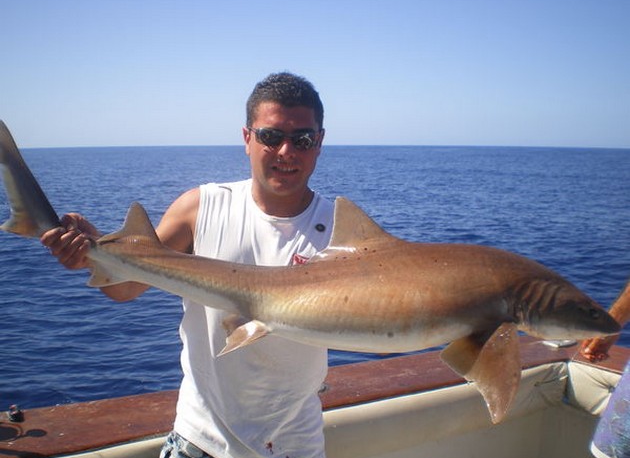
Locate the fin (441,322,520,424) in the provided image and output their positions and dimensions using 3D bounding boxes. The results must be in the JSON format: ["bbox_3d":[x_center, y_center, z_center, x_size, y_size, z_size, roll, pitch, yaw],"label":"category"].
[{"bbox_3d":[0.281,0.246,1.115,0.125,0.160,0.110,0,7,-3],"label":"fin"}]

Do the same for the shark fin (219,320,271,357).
[{"bbox_3d":[-0.119,0.187,1.120,0.090,0.045,0.050,-18,7,2],"label":"shark fin"}]

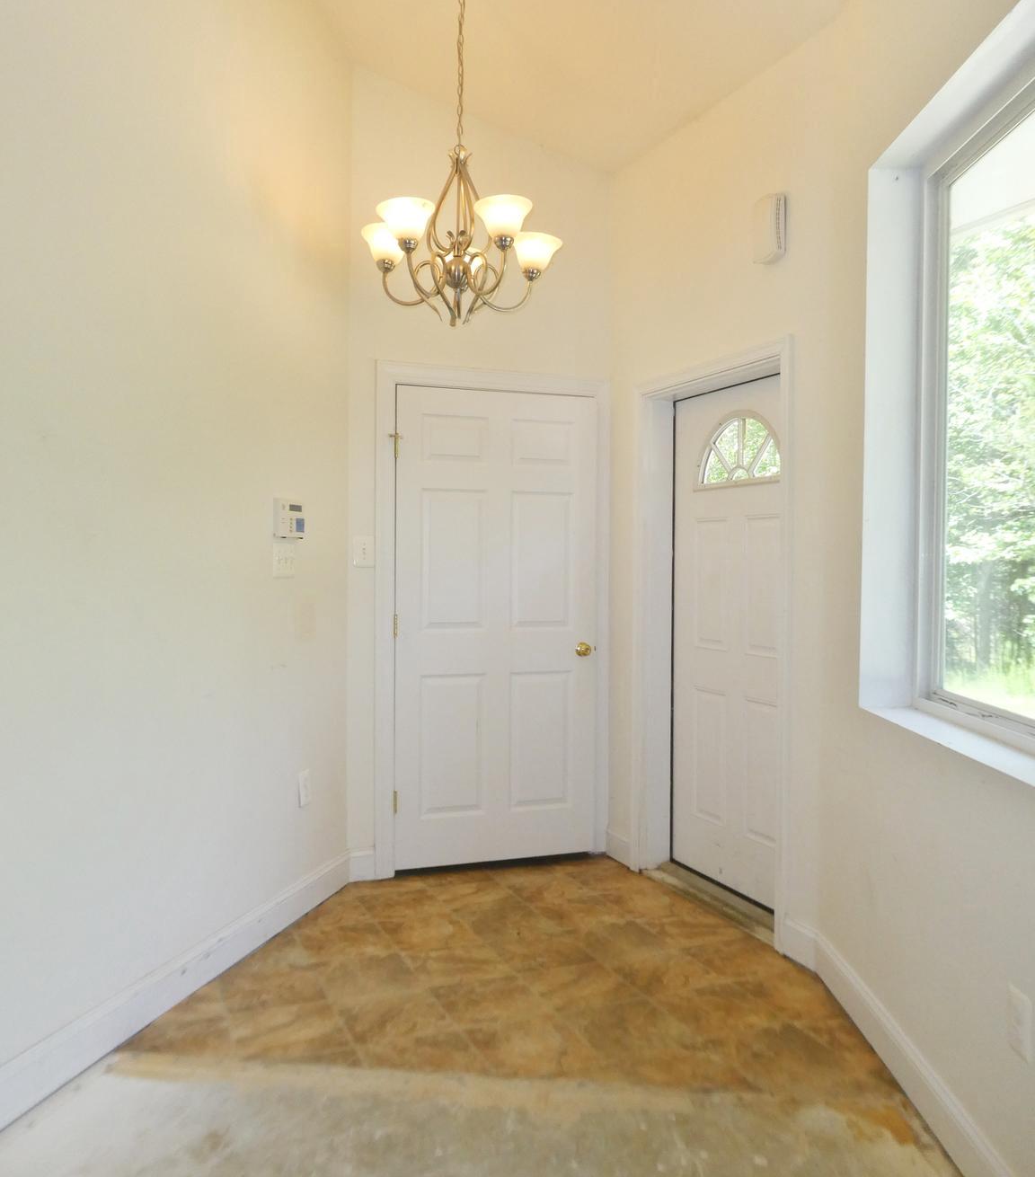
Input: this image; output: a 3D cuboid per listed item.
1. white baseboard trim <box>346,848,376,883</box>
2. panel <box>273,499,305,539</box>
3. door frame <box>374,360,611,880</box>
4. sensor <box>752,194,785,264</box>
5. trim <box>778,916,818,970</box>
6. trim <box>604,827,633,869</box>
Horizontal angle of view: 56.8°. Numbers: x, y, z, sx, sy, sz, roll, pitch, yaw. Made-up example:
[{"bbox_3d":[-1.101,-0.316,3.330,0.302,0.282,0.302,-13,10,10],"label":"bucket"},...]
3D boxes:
[{"bbox_3d":[-0.645,1.139,3.940,0.116,0.138,0.017,0,2,-21],"label":"white baseboard trim"},{"bbox_3d":[-0.813,-0.245,3.403,0.028,0.132,0.182,1,2,16],"label":"panel"},{"bbox_3d":[-0.103,0.138,4.169,1.072,2.134,0.100,0,2,-21],"label":"door frame"},{"bbox_3d":[0.852,-1.216,3.234,0.055,0.192,0.111,0,2,-24],"label":"sensor"},{"bbox_3d":[0.930,1.171,3.134,0.017,0.136,0.153,0,2,-24],"label":"trim"},{"bbox_3d":[0.453,1.139,4.212,0.017,0.136,0.249,0,2,-24],"label":"trim"}]

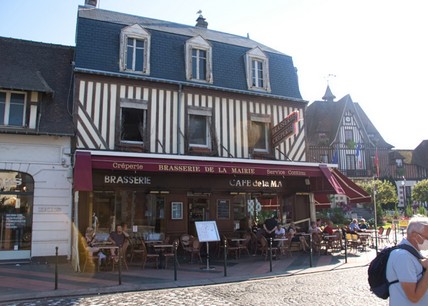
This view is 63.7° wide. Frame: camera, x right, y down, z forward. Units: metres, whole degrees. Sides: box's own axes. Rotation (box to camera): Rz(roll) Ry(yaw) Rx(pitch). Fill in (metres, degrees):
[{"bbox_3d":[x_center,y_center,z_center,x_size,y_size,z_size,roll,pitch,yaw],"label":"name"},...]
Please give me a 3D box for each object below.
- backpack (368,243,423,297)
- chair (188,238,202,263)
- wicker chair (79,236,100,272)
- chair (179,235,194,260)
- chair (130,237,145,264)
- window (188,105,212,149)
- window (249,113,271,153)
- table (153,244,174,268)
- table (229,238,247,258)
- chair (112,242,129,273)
[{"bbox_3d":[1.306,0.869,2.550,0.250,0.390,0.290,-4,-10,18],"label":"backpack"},{"bbox_3d":[-0.636,3.465,12.330,0.450,0.860,0.520,1,-10,-10],"label":"chair"},{"bbox_3d":[-3.826,3.195,10.726,0.580,0.920,0.500,3,-10,-18],"label":"wicker chair"},{"bbox_3d":[-1.017,3.518,12.761,0.550,0.910,0.480,-5,-11,25],"label":"chair"},{"bbox_3d":[-2.773,3.520,12.597,0.540,0.890,0.470,3,-10,-20],"label":"chair"},{"bbox_3d":[-0.611,-1.102,15.229,1.102,1.857,0.200,3,-11,-22],"label":"window"},{"bbox_3d":[2.231,-0.940,16.389,1.095,1.855,0.200,3,-11,-22],"label":"window"},{"bbox_3d":[-1.620,3.324,11.091,0.600,0.740,0.600,3,-10,-18],"label":"table"},{"bbox_3d":[0.900,3.652,13.161,0.600,0.740,0.600,3,-10,-20],"label":"table"},{"bbox_3d":[-2.862,3.198,10.718,0.540,0.890,0.470,3,-10,-18],"label":"chair"}]

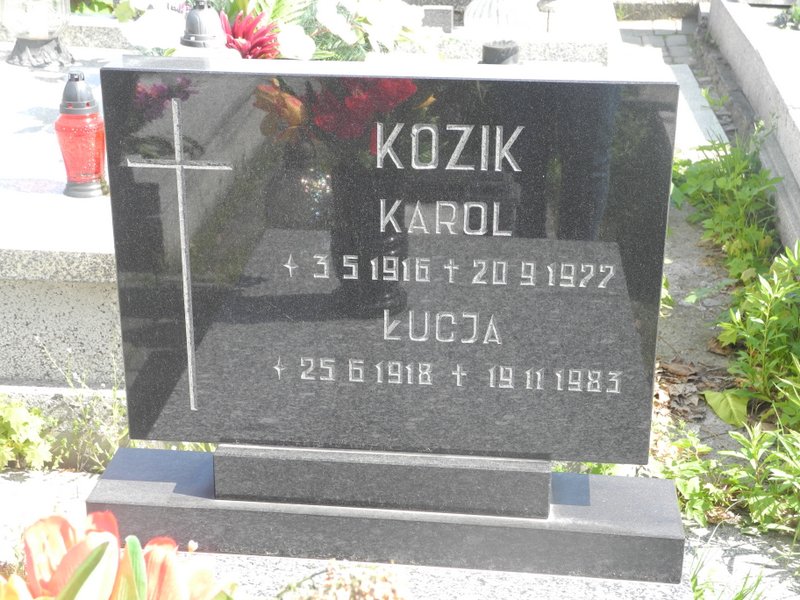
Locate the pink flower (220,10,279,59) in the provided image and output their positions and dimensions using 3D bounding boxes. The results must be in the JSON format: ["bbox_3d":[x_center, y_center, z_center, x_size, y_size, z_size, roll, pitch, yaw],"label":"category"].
[{"bbox_3d":[-0.359,-0.627,3.368,0.137,0.125,0.105,2,22,5],"label":"pink flower"}]

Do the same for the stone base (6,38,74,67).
[{"bbox_3d":[-0.925,-0.644,3.603,0.169,0.067,0.169,2,22,5],"label":"stone base"}]

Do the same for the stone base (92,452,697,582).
[{"bbox_3d":[-0.018,0.277,1.833,0.750,0.067,0.148,2,22,5],"label":"stone base"}]

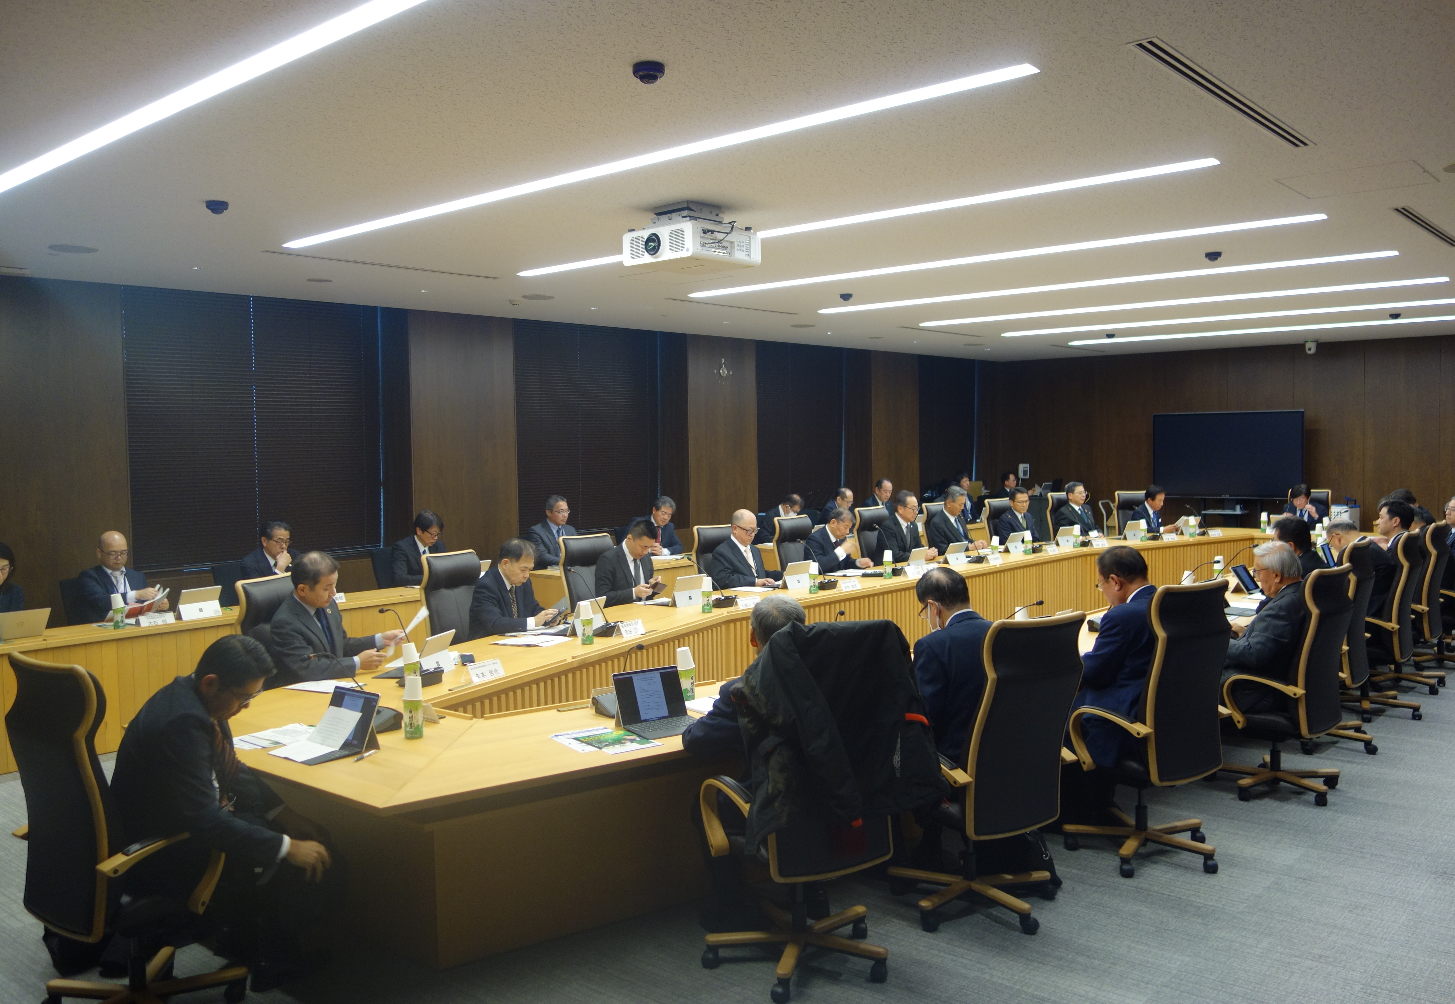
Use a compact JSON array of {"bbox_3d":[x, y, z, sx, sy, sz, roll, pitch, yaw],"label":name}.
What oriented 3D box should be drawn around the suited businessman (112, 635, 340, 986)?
[{"bbox_3d":[-1.635,1.038,3.757,0.760,1.180,0.540,-2,3,-27],"label":"suited businessman"}]

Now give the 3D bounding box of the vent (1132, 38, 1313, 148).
[{"bbox_3d":[1.847,-1.450,4.249,0.092,0.030,1.800,2,4,41],"label":"vent"}]

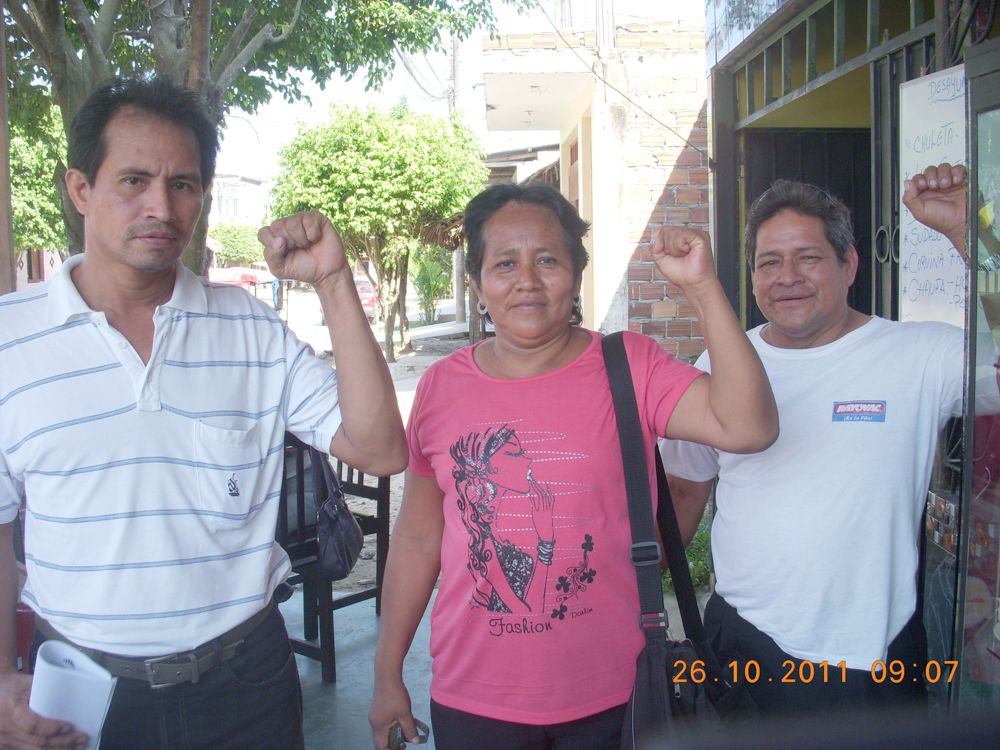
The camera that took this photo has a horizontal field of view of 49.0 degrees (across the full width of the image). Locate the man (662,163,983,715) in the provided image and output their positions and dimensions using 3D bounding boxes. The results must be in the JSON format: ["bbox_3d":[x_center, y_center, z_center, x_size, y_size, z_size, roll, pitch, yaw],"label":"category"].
[{"bbox_3d":[0.550,0.472,1.853,0.580,1.630,0.420,1,6,13],"label":"man"}]

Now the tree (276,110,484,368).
[{"bbox_3d":[-2.200,-2.496,19.451,3.600,4.500,3.400,0,5,0],"label":"tree"}]

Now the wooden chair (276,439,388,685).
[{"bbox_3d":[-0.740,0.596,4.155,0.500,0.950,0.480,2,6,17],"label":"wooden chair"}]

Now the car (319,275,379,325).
[{"bbox_3d":[-4.650,-2.368,34.430,1.670,1.460,4.100,0,5,-2],"label":"car"}]

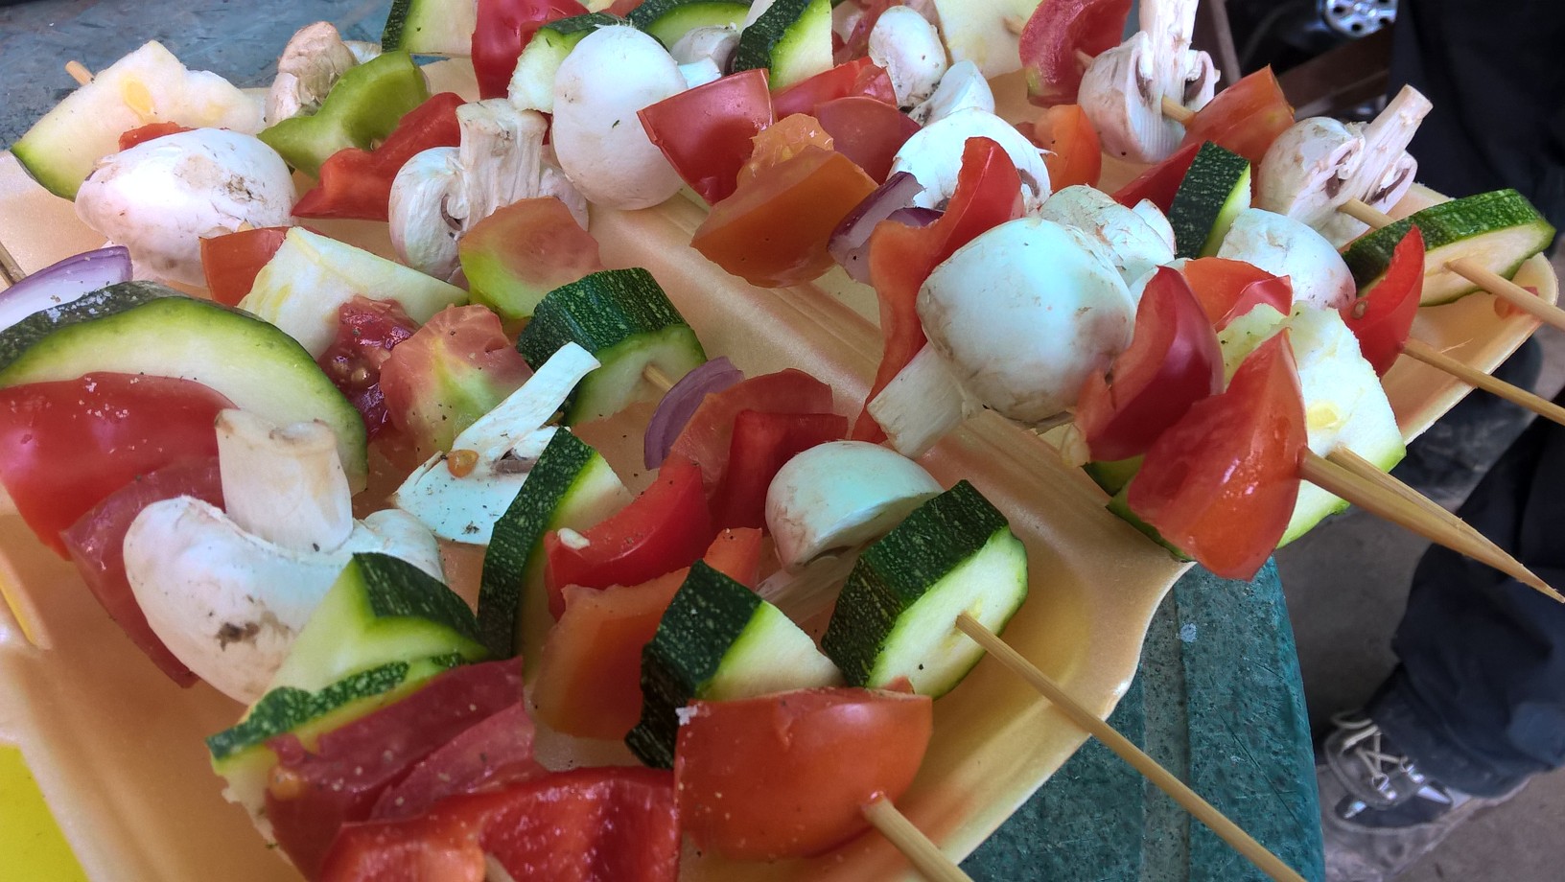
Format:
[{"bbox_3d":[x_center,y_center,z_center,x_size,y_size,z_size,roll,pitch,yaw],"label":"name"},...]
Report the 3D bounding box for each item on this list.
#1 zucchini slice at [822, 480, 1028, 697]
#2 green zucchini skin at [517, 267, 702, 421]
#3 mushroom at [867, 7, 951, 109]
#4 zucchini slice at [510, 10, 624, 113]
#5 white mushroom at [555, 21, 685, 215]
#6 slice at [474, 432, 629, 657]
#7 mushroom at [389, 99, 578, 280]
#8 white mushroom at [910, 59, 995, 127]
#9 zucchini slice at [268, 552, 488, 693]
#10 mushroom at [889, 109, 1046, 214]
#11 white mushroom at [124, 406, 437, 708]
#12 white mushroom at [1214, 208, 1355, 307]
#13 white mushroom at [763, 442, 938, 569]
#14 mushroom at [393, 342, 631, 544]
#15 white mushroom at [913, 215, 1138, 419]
[{"bbox_3d":[0.028,0.029,0.250,0.045,0.034,0.017,-36,55,-25],"label":"zucchini slice"},{"bbox_3d":[-0.035,-0.019,0.265,0.036,0.026,0.017,-24,43,-30],"label":"green zucchini skin"},{"bbox_3d":[0.039,-0.119,0.400,0.026,0.028,0.032,0,72,-22],"label":"mushroom"},{"bbox_3d":[-0.063,-0.112,0.383,0.036,0.030,0.020,-36,55,-25],"label":"zucchini slice"},{"bbox_3d":[-0.042,-0.086,0.345,0.042,0.047,0.036,0,0,41],"label":"white mushroom"},{"bbox_3d":[-0.046,0.022,0.264,0.014,0.046,0.026,38,30,31],"label":"slice"},{"bbox_3d":[-0.080,-0.066,0.345,0.052,0.050,0.036,-36,55,-25],"label":"mushroom"},{"bbox_3d":[0.048,-0.096,0.360,0.028,0.025,0.022,-16,44,-44],"label":"white mushroom"},{"bbox_3d":[-0.078,0.036,0.248,0.038,0.024,0.023,-13,48,-8],"label":"zucchini slice"},{"bbox_3d":[0.050,-0.070,0.335,0.042,0.034,0.020,-6,26,-20],"label":"mushroom"},{"bbox_3d":[-0.082,0.020,0.212,0.049,0.046,0.048,-5,12,1],"label":"white mushroom"},{"bbox_3d":[0.115,-0.039,0.295,0.035,0.030,0.035,7,30,-5],"label":"white mushroom"},{"bbox_3d":[0.015,0.013,0.266,0.039,0.021,0.030,-36,30,-25],"label":"white mushroom"},{"bbox_3d":[-0.053,0.003,0.237,0.040,0.042,0.014,20,12,-29],"label":"mushroom"},{"bbox_3d":[0.055,-0.027,0.290,0.049,0.041,0.049,-24,62,-38],"label":"white mushroom"}]

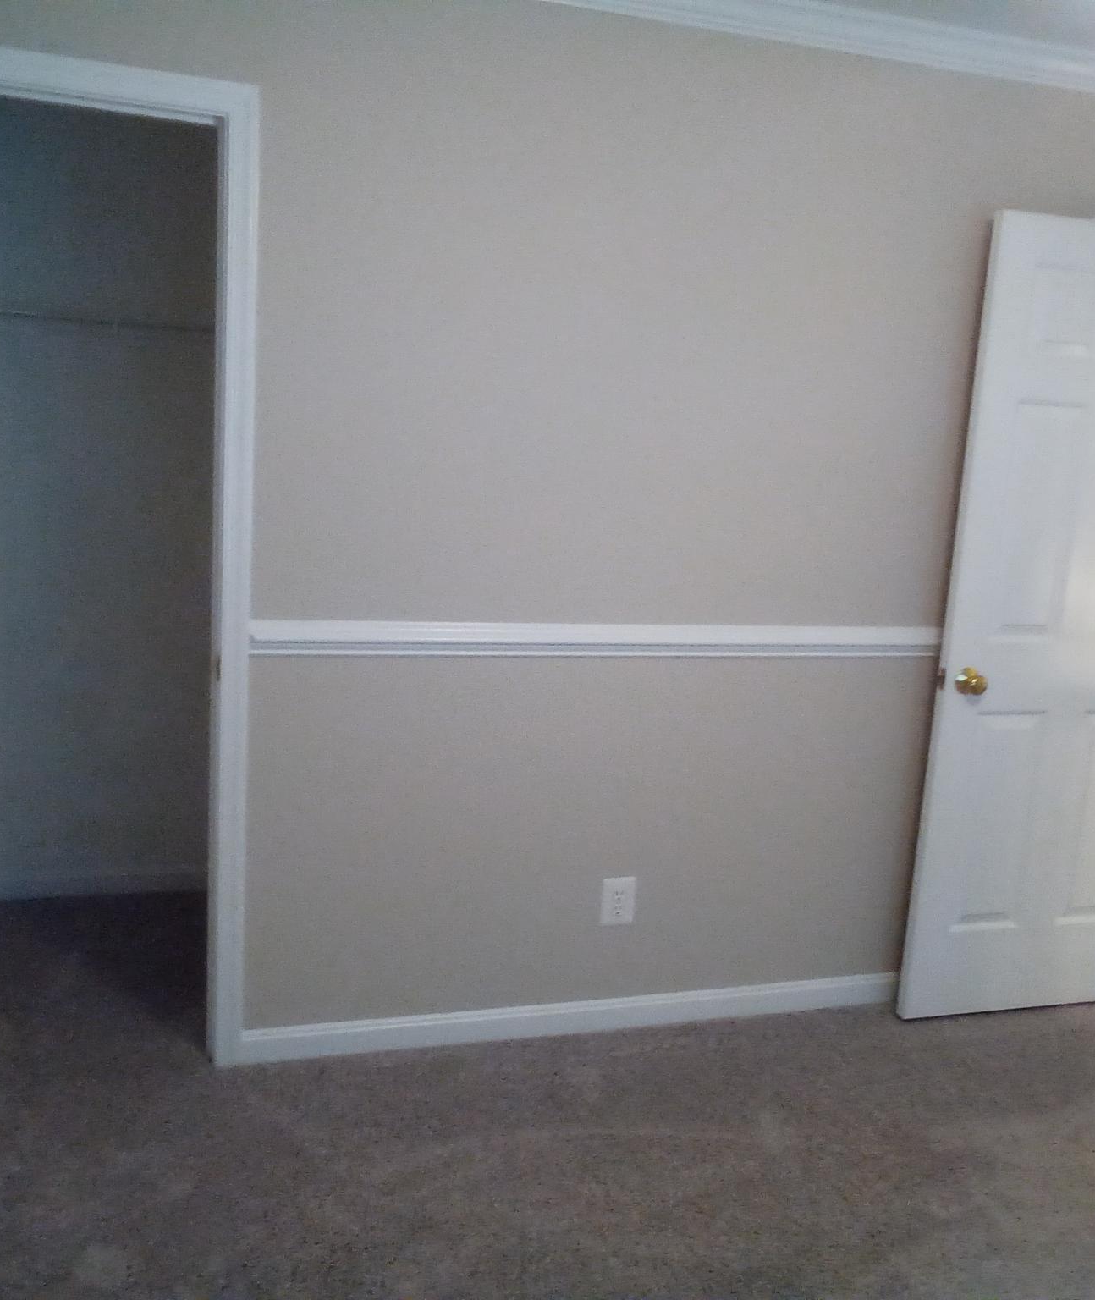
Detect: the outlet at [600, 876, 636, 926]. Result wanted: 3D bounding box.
[{"bbox_3d":[0.175,0.620,3.081,0.083,0.119,0.008,0,11,-17],"label":"outlet"}]

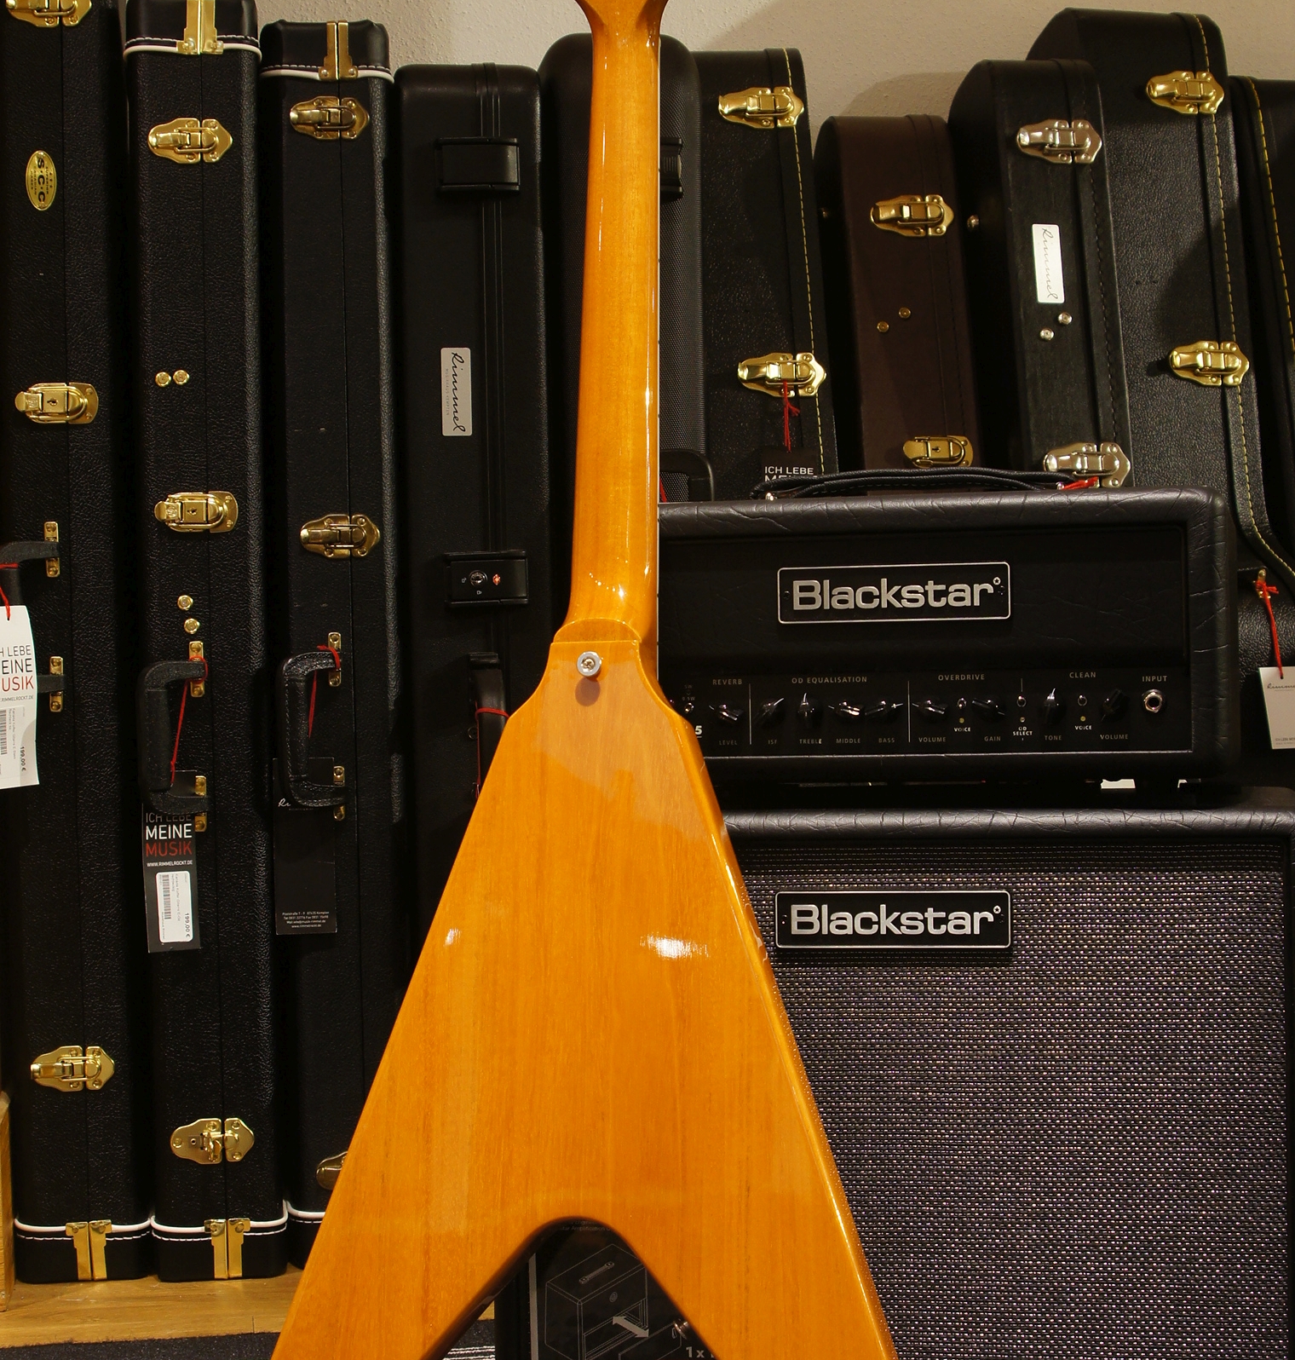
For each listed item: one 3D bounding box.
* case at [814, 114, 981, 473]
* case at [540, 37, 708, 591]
[{"bbox_3d":[0.250,-0.006,2.268,0.108,0.982,0.370,-5,1,-3],"label":"case"},{"bbox_3d":[-0.018,-0.030,2.252,0.132,1.039,0.360,-1,1,-3],"label":"case"}]

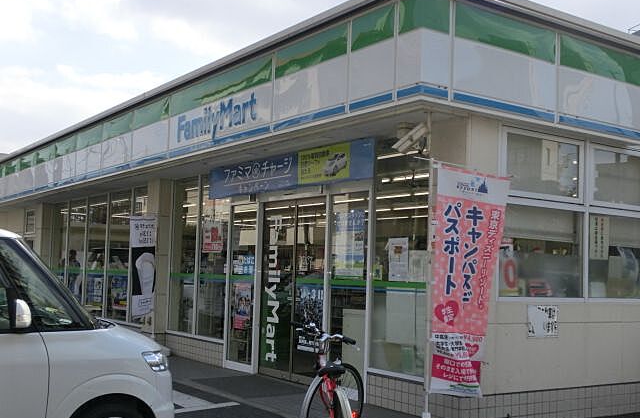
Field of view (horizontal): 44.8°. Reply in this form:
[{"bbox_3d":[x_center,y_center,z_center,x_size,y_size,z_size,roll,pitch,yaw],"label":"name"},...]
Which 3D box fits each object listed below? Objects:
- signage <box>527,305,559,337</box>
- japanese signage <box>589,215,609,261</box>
[{"bbox_3d":[2.041,1.026,7.068,0.425,0.290,0.020,5,-6,-34],"label":"signage"},{"bbox_3d":[2.776,0.292,7.703,0.298,0.425,0.020,5,-6,-34],"label":"japanese signage"}]

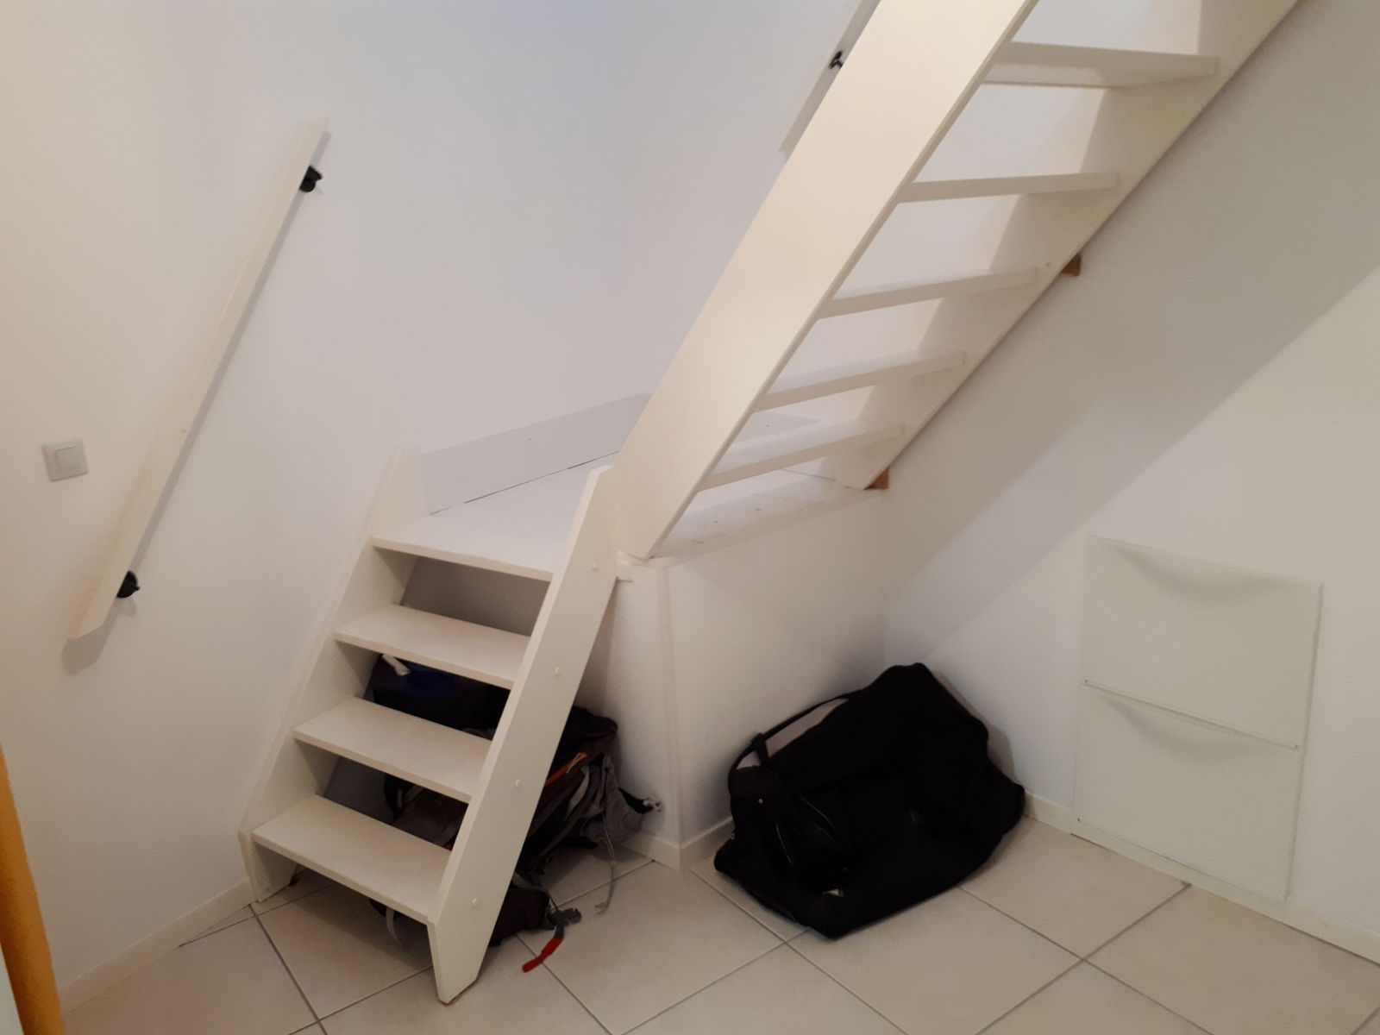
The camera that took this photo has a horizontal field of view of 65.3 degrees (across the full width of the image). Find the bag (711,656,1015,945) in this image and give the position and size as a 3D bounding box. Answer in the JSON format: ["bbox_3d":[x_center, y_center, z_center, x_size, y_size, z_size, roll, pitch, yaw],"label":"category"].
[{"bbox_3d":[0.468,0.663,2.696,0.710,0.385,0.390,-14,20,-33],"label":"bag"}]

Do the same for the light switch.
[{"bbox_3d":[-1.261,-0.115,2.174,0.015,0.073,0.074,9,20,36],"label":"light switch"}]

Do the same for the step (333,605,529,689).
[{"bbox_3d":[-0.601,0.317,2.679,0.623,0.025,0.198,8,20,33],"label":"step"}]

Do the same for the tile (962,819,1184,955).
[{"bbox_3d":[0.884,0.871,2.619,0.425,0.010,0.450,-14,20,-34],"label":"tile"}]

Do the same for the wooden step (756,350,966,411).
[{"bbox_3d":[0.341,-0.330,2.541,0.771,0.031,0.185,-16,21,-38],"label":"wooden step"}]

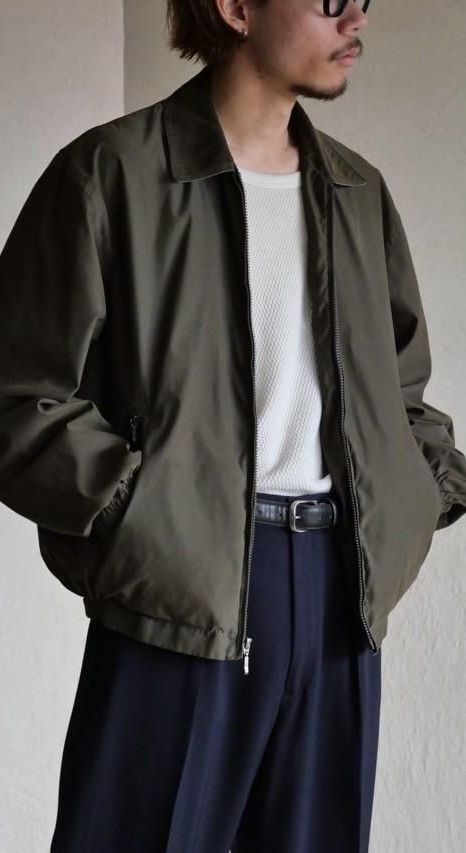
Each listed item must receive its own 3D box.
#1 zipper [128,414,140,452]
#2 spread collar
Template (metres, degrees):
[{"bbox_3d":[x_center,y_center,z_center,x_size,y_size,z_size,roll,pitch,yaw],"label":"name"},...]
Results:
[{"bbox_3d":[-0.114,0.008,2.720,0.013,0.043,0.009,0,3,0],"label":"zipper"},{"bbox_3d":[0.016,-0.359,2.820,0.260,0.150,0.190,-2,4,-35],"label":"spread collar"}]

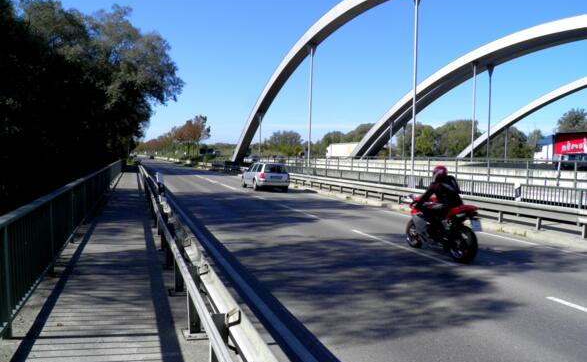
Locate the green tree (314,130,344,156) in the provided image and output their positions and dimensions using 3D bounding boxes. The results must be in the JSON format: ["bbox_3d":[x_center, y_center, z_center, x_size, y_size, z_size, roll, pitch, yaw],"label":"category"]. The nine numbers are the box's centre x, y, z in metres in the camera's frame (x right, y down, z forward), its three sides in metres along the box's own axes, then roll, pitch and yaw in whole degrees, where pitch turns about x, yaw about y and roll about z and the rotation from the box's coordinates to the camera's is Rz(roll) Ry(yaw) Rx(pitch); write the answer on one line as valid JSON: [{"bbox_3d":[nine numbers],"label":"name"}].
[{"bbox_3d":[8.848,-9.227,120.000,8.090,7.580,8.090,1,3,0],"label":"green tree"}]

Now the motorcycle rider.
[{"bbox_3d":[2.753,0.403,8.918,0.640,1.280,0.880,0,3,-19],"label":"motorcycle rider"}]

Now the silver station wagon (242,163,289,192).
[{"bbox_3d":[-1.714,-0.298,26.762,1.740,1.480,4.500,0,3,-19],"label":"silver station wagon"}]

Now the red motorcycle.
[{"bbox_3d":[2.770,0.850,9.001,0.720,1.130,2.030,0,3,-19],"label":"red motorcycle"}]

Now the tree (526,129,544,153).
[{"bbox_3d":[48.381,-7.405,95.000,3.700,5.800,3.700,1,3,0],"label":"tree"}]

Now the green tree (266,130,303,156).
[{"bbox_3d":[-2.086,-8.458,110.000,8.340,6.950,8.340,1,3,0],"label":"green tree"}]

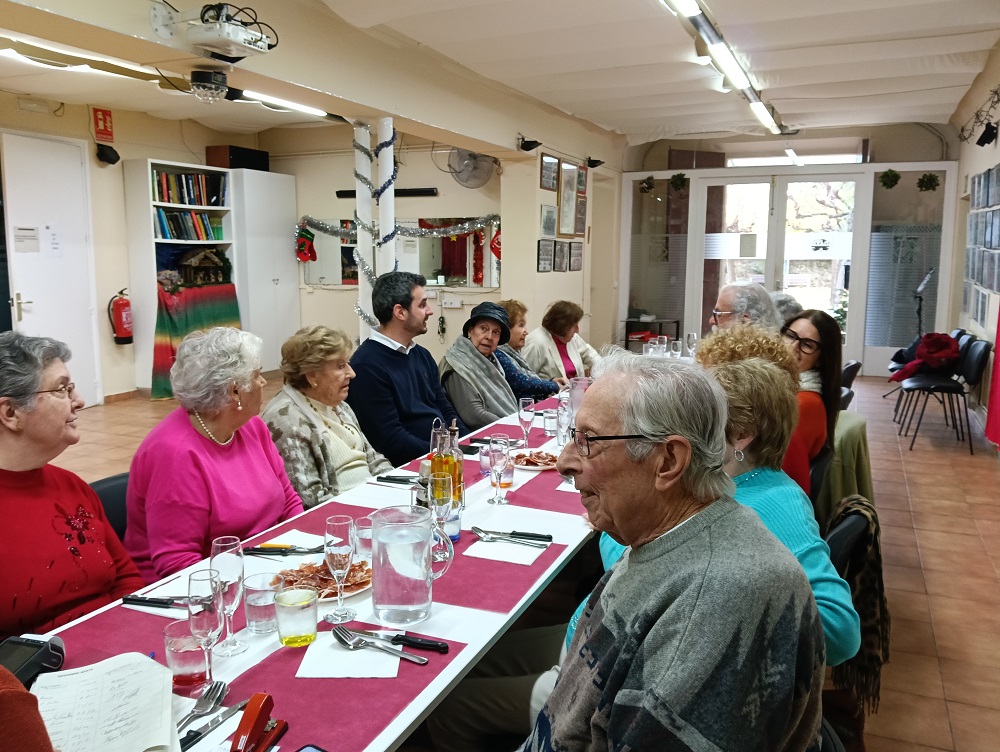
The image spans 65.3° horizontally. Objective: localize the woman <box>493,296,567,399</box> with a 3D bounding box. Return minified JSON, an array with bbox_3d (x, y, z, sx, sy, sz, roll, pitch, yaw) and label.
[{"bbox_3d":[0.147,0.239,3.883,0.680,1.210,0.500,4,9,24],"label":"woman"}]

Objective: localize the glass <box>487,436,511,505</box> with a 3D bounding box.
[{"bbox_3d":[-0.001,0.260,2.182,0.061,0.186,0.061,0,9,0],"label":"glass"}]

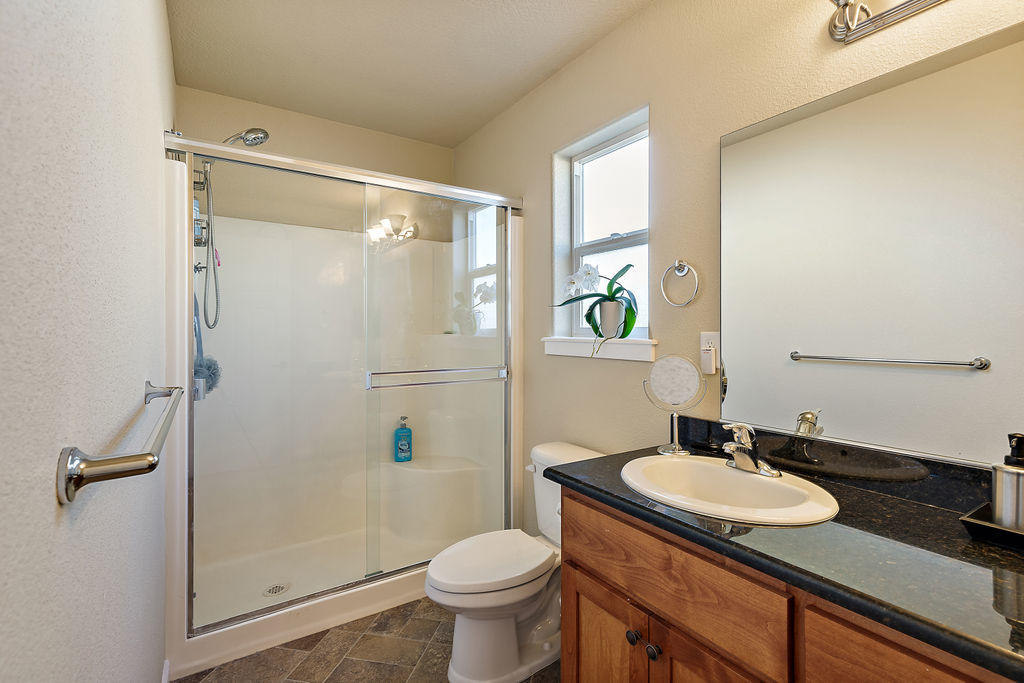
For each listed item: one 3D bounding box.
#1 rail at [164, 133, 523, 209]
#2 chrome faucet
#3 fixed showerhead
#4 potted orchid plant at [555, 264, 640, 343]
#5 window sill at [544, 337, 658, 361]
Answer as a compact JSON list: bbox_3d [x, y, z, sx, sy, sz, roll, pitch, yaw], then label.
[{"bbox_3d":[-0.580,-0.712,2.002,1.510,0.058,0.055,0,1,-34],"label":"rail"},{"bbox_3d":[0.628,0.293,1.247,0.185,0.142,0.150,0,1,-34],"label":"chrome faucet"},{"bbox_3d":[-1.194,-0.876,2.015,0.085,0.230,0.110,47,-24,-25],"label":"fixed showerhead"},{"bbox_3d":[0.377,-0.170,1.956,0.200,0.315,0.400,0,1,-34],"label":"potted orchid plant"},{"bbox_3d":[0.389,0.028,1.988,0.150,0.083,0.670,0,1,-34],"label":"window sill"}]

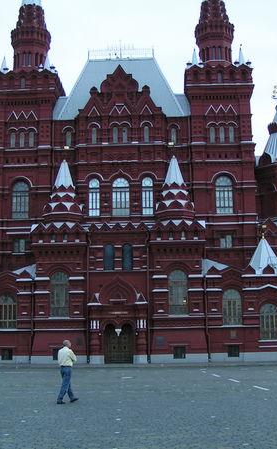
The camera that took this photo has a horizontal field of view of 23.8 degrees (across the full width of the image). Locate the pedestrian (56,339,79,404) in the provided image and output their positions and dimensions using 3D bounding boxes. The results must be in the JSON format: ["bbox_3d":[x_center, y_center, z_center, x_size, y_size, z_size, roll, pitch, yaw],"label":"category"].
[{"bbox_3d":[-1.950,4.051,18.056,0.600,1.730,0.500,6,-12,-32],"label":"pedestrian"}]

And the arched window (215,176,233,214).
[{"bbox_3d":[9.133,-3.090,69.820,1.900,4.129,0.450,-1,-10,2],"label":"arched window"}]

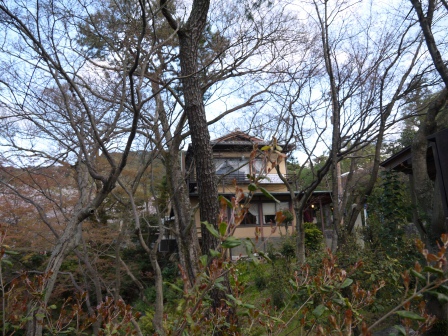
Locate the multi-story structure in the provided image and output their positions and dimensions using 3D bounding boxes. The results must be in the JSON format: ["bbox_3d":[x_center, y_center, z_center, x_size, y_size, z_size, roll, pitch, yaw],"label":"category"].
[{"bbox_3d":[1.823,1.780,26.322,9.060,8.130,8.000,-1,-7,-9],"label":"multi-story structure"}]

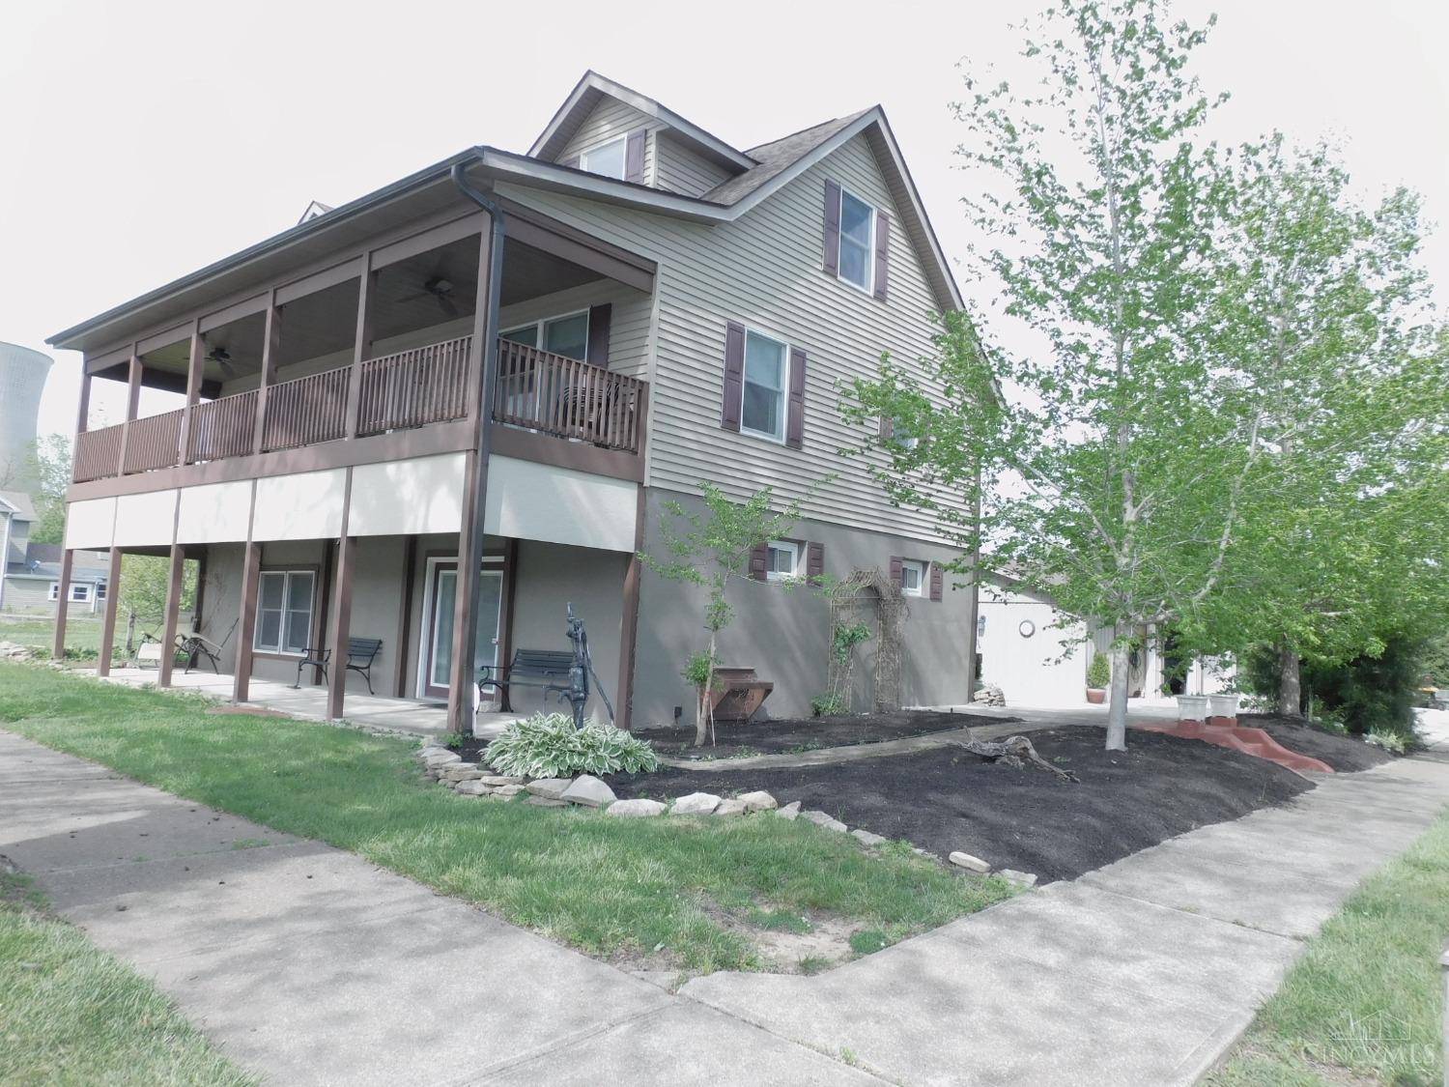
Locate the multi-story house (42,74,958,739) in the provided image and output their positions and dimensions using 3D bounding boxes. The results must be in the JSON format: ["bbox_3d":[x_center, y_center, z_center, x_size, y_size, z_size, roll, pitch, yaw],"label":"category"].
[{"bbox_3d":[-3.550,-2.116,18.399,13.200,9.300,11.700,-1,-6,41],"label":"multi-story house"}]

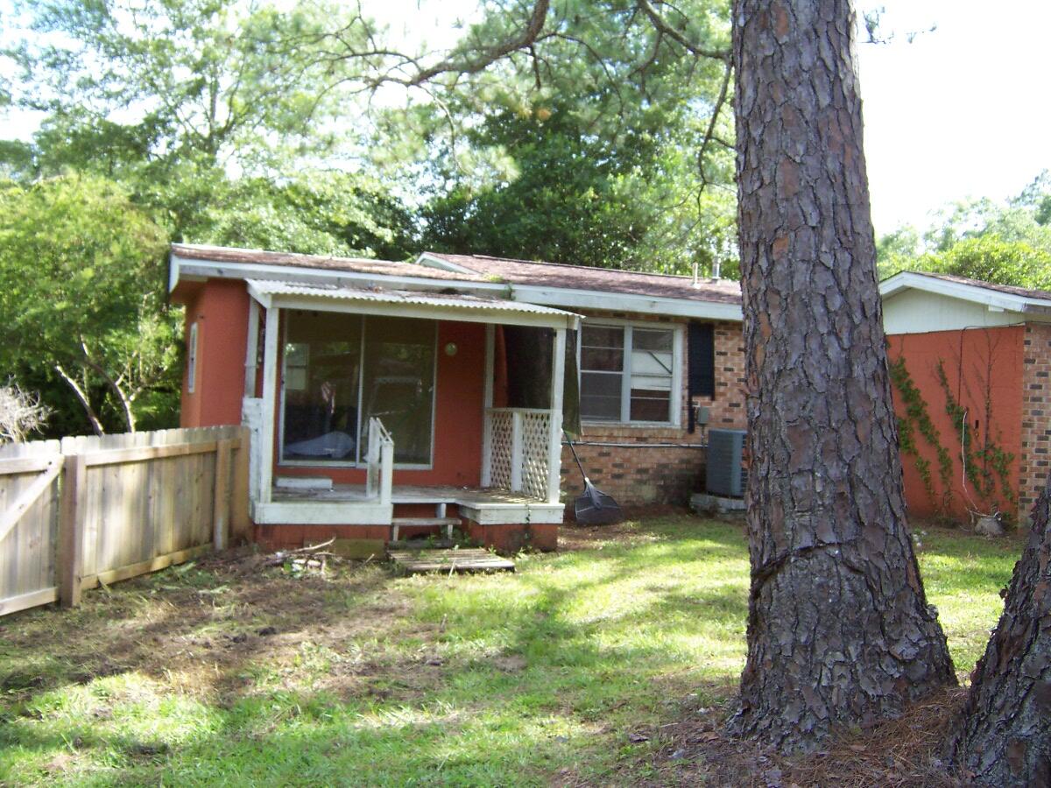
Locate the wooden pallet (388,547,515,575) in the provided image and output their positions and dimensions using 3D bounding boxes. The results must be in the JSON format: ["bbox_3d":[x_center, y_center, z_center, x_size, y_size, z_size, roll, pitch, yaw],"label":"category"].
[{"bbox_3d":[-0.723,1.598,9.451,1.000,0.110,0.977,2,0,-21],"label":"wooden pallet"}]

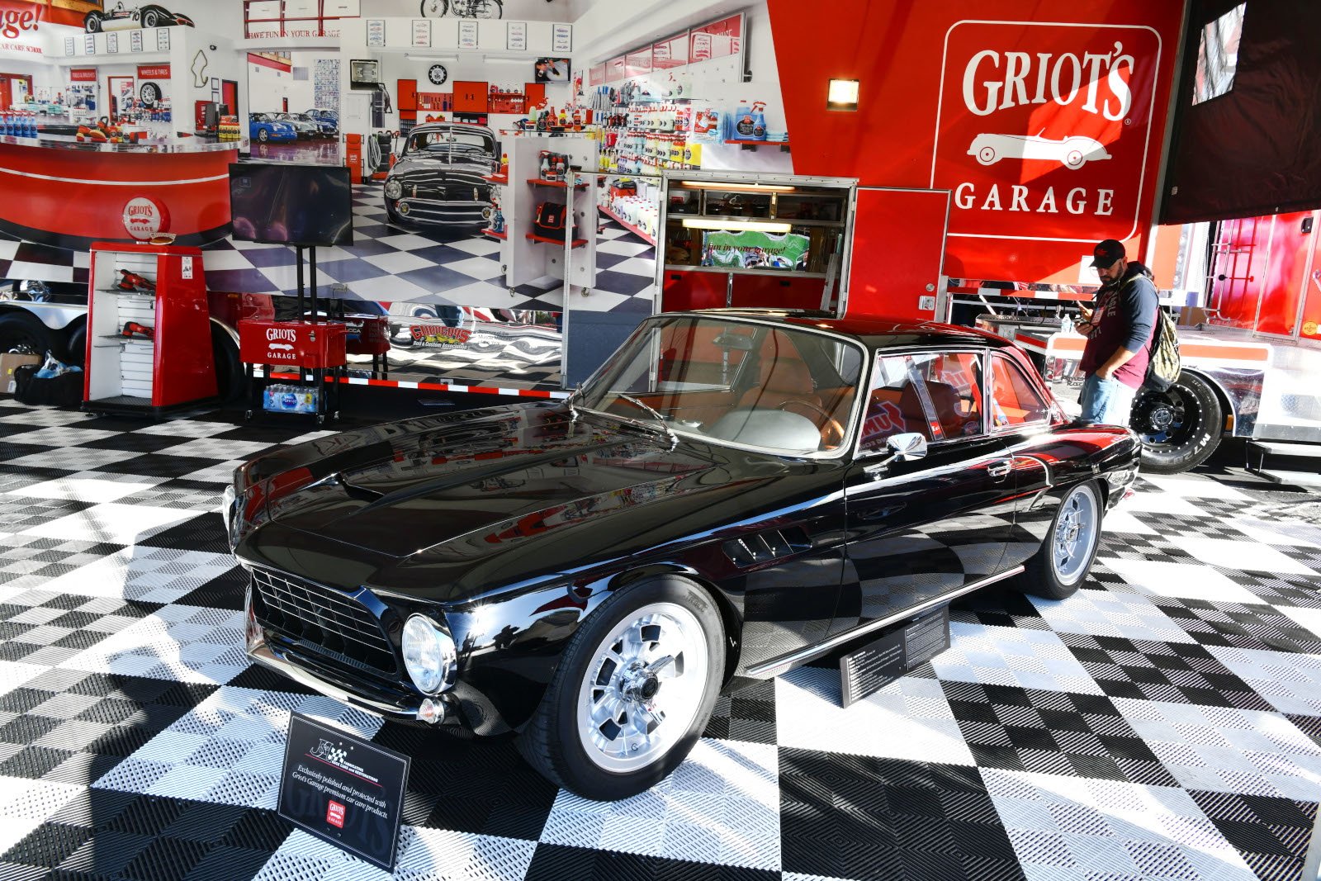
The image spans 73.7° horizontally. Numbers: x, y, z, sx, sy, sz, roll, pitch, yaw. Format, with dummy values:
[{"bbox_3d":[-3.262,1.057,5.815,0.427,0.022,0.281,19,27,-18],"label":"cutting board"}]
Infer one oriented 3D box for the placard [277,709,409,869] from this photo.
[{"bbox_3d":[-0.780,0.853,2.171,0.410,0.275,0.025,9,1,28],"label":"placard"}]

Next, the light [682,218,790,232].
[{"bbox_3d":[0.843,-2.362,9.650,1.220,0.090,0.120,4,11,5],"label":"light"}]

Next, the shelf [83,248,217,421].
[{"bbox_3d":[-4.424,-0.968,7.645,0.700,1.420,0.830,4,11,5],"label":"shelf"}]

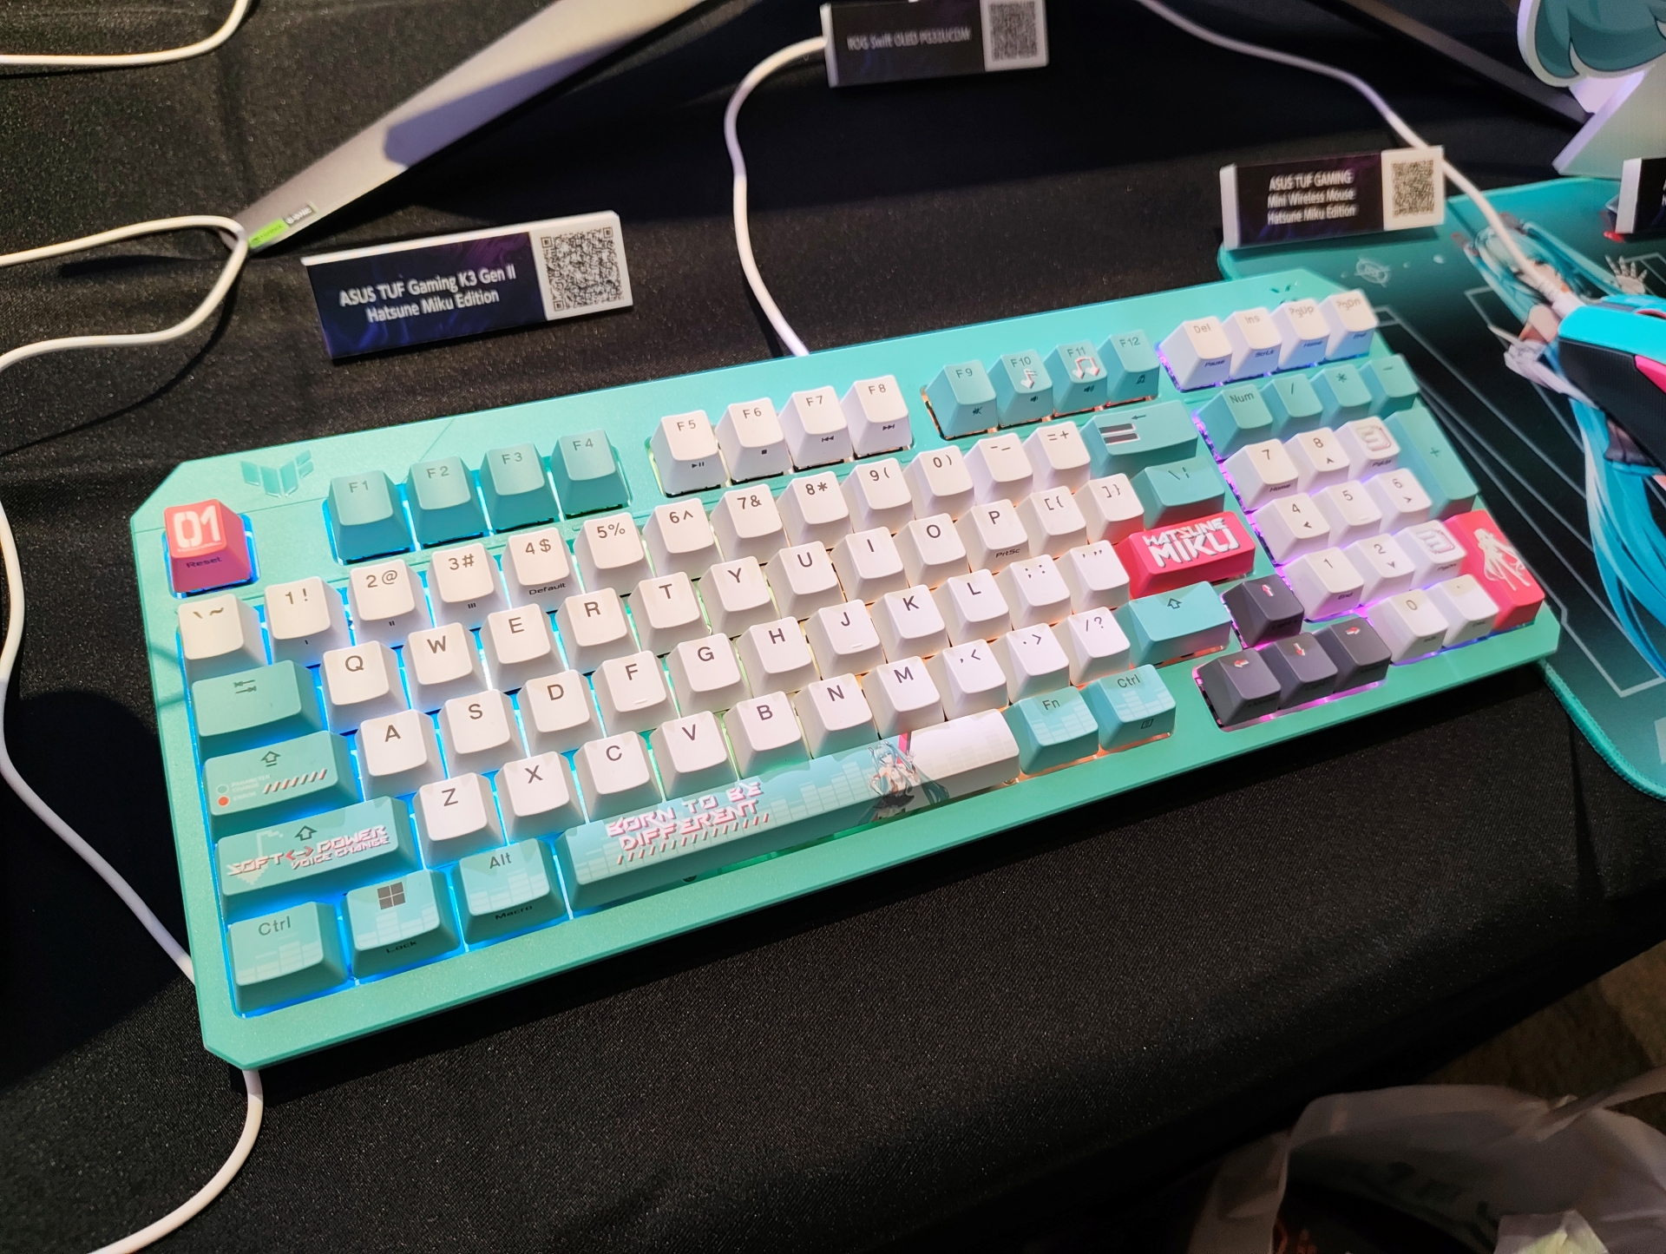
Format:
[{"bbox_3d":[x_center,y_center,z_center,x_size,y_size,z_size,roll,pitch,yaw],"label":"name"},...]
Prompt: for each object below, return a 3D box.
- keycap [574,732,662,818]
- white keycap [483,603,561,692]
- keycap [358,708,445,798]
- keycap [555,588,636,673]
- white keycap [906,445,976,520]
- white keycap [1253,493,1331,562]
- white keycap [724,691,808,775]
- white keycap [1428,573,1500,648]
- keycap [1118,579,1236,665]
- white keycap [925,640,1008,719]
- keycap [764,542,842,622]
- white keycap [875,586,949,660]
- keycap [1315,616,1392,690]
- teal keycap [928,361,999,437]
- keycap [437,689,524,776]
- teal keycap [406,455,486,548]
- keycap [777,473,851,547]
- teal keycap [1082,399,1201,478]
[{"bbox_3d":[-0.052,0.035,0.278,0.018,0.009,0.018,-14,69,-17],"label":"keycap"},{"bbox_3d":[-0.077,0.005,0.288,0.018,0.009,0.018,-14,69,-17],"label":"white keycap"},{"bbox_3d":[-0.102,0.029,0.271,0.018,0.008,0.018,-14,69,-17],"label":"keycap"},{"bbox_3d":[-0.059,0.001,0.293,0.018,0.009,0.018,-14,68,-17],"label":"keycap"},{"bbox_3d":[0.032,-0.041,0.330,0.018,0.011,0.018,-14,69,-17],"label":"white keycap"},{"bbox_3d":[0.140,-0.030,0.348,0.018,0.009,0.018,-14,68,-17],"label":"white keycap"},{"bbox_3d":[-0.016,0.026,0.289,0.018,0.010,0.018,-14,67,-17],"label":"white keycap"},{"bbox_3d":[0.187,-0.006,0.345,0.018,0.009,0.018,-14,69,-17],"label":"white keycap"},{"bbox_3d":[0.097,-0.001,0.325,0.032,0.010,0.018,-14,68,-17],"label":"keycap"},{"bbox_3d":[0.037,0.013,0.306,0.018,0.010,0.018,-14,68,-17],"label":"white keycap"},{"bbox_3d":[-0.006,-0.012,0.310,0.018,0.009,0.018,-14,68,-17],"label":"keycap"},{"bbox_3d":[0.022,-0.001,0.310,0.018,0.009,0.018,-14,68,-17],"label":"white keycap"},{"bbox_3d":[0.150,0.007,0.331,0.018,0.010,0.018,-14,68,-17],"label":"keycap"},{"bbox_3d":[0.040,-0.069,0.345,0.018,0.012,0.018,-14,68,-17],"label":"teal keycap"},{"bbox_3d":[-0.084,0.025,0.277,0.018,0.009,0.018,-14,67,-17],"label":"keycap"},{"bbox_3d":[-0.101,-0.034,0.300,0.018,0.013,0.018,-14,68,-17],"label":"teal keycap"},{"bbox_3d":[-0.004,-0.032,0.319,0.018,0.012,0.018,-14,68,-17],"label":"keycap"},{"bbox_3d":[0.094,-0.056,0.349,0.037,0.011,0.018,-14,68,-17],"label":"teal keycap"}]

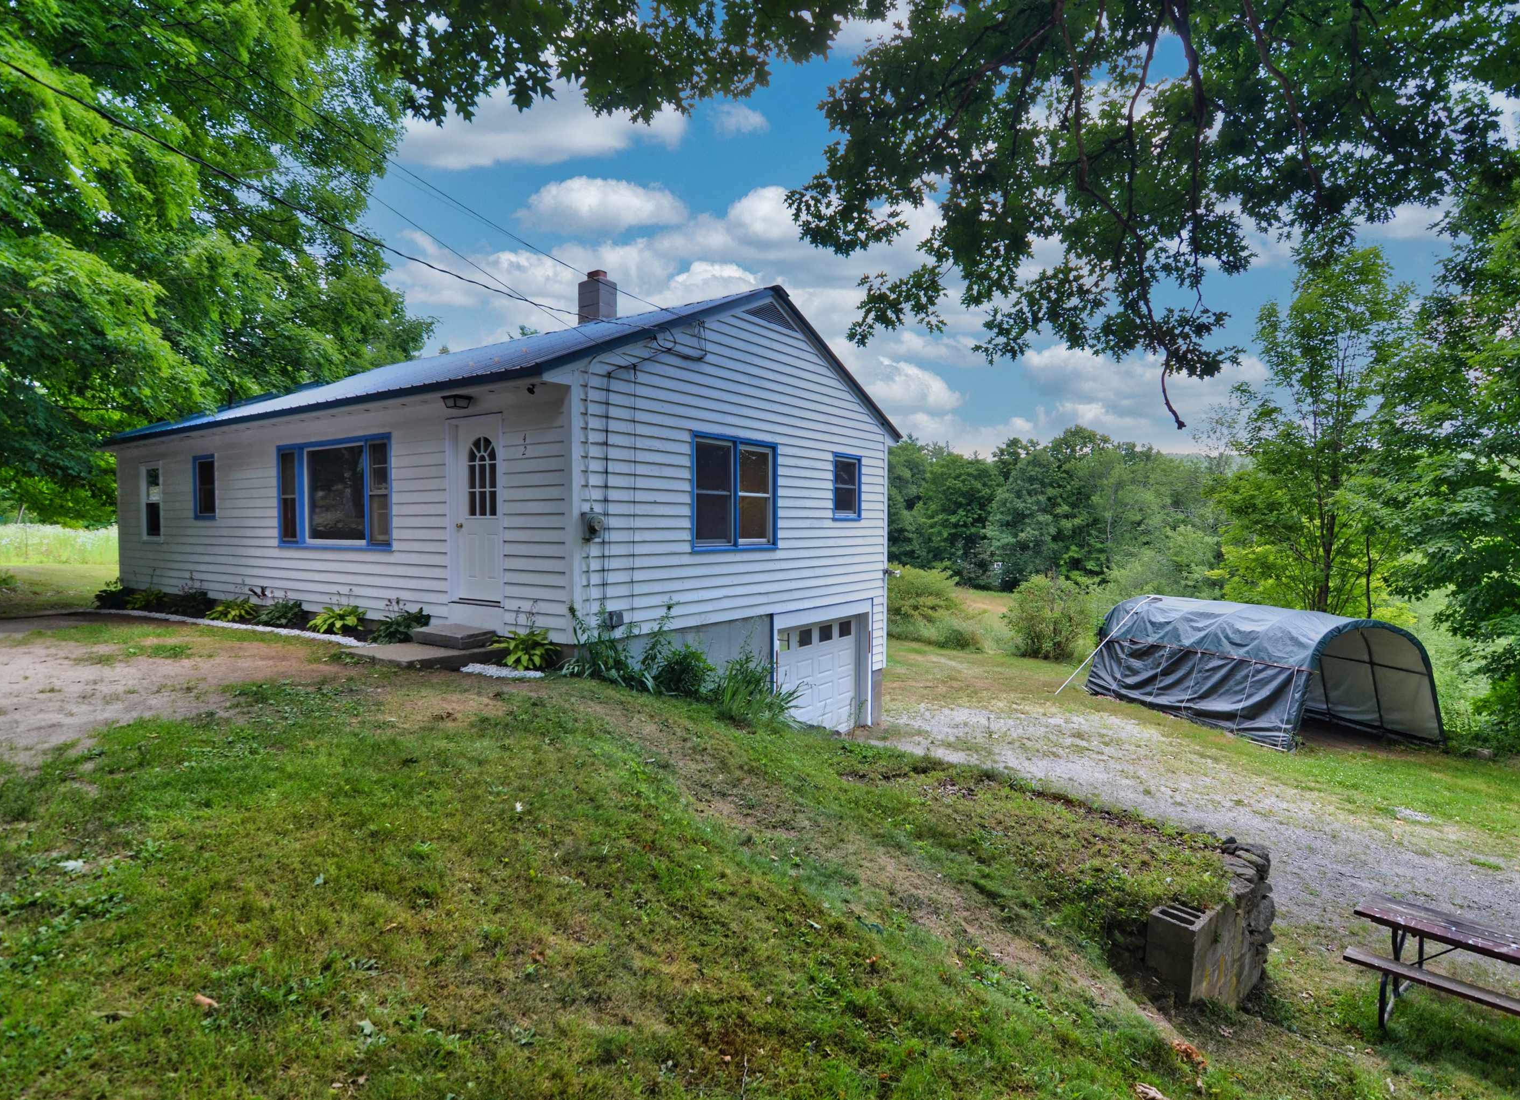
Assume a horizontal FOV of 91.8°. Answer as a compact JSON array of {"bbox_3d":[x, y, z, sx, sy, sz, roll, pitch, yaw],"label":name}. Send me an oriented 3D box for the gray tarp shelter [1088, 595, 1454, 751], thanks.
[{"bbox_3d":[11.247,2.592,17.219,3.647,2.477,5.994,2,-1,-12],"label":"gray tarp shelter"}]

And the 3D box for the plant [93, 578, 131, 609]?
[{"bbox_3d":[-12.947,0.880,14.700,0.680,0.580,0.620,1,2,35],"label":"plant"}]

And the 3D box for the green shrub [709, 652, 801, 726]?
[{"bbox_3d":[-0.058,1.770,9.350,1.100,0.930,0.920,0,2,0],"label":"green shrub"}]

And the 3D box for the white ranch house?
[{"bbox_3d":[-5.428,-0.493,14.663,14.270,7.474,8.471,1,2,35],"label":"white ranch house"}]

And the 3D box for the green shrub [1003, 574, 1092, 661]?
[{"bbox_3d":[10.112,2.362,25.800,2.950,2.950,2.800,1,2,21],"label":"green shrub"}]

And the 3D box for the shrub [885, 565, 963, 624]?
[{"bbox_3d":[6.100,1.781,28.500,3.500,2.450,3.200,0,2,0],"label":"shrub"}]

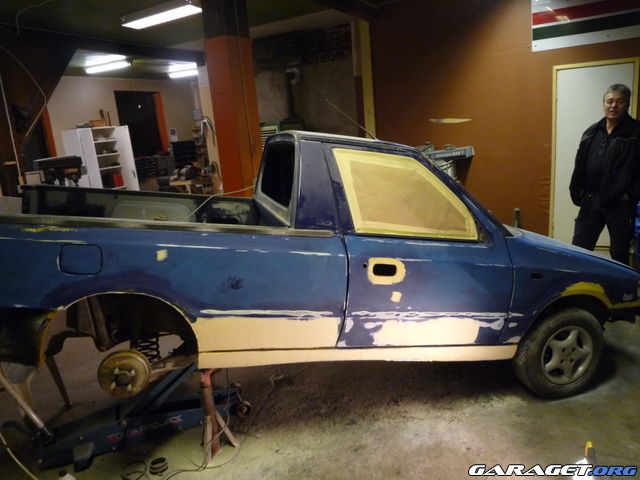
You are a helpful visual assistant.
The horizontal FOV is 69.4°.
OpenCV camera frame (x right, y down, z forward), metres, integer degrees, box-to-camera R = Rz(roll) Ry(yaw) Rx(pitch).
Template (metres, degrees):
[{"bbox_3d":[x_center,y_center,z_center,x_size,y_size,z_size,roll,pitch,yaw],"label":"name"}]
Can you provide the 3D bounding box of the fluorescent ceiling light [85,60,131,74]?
[{"bbox_3d":[-3.963,-3.224,8.640,1.150,0.100,0.190,1,12,28],"label":"fluorescent ceiling light"}]

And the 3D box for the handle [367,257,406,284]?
[{"bbox_3d":[0.336,0.159,2.337,0.205,0.135,0.040,2,9,-15],"label":"handle"}]

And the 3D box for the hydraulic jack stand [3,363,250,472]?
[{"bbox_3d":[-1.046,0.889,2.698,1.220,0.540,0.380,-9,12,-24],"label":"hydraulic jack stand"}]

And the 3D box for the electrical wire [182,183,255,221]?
[{"bbox_3d":[-0.812,-0.308,3.700,0.530,0.280,0.500,-5,11,0],"label":"electrical wire"}]

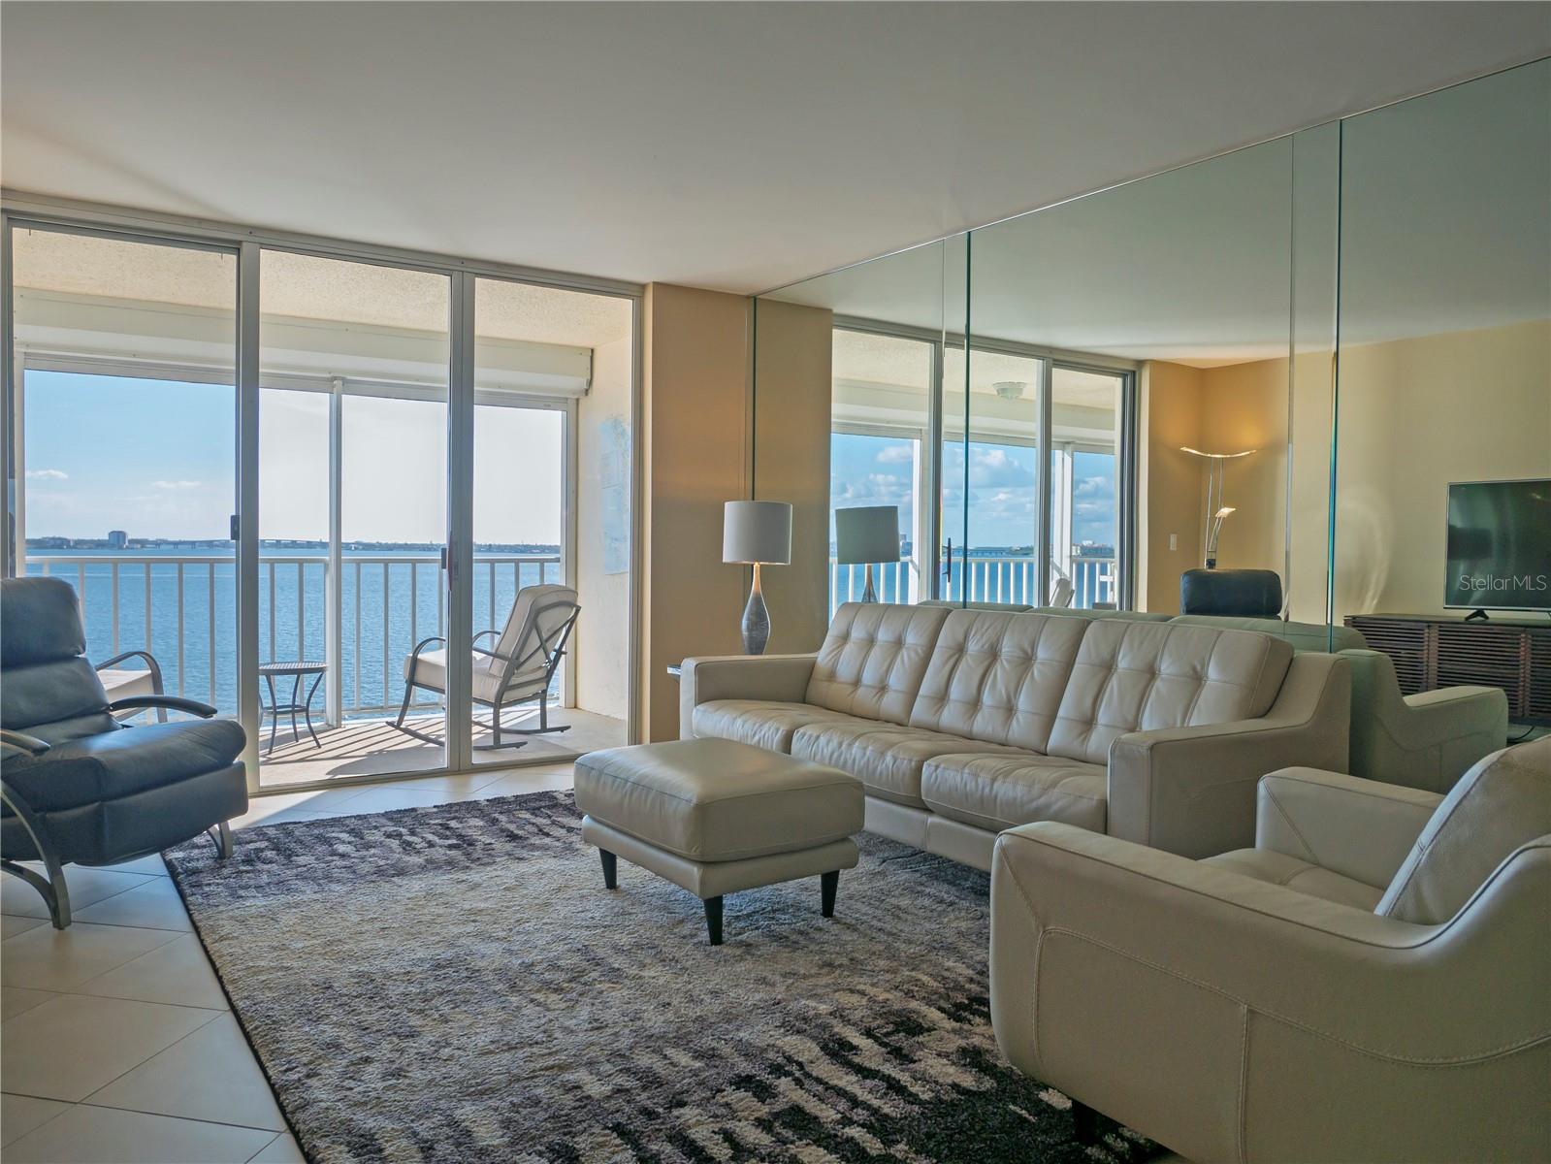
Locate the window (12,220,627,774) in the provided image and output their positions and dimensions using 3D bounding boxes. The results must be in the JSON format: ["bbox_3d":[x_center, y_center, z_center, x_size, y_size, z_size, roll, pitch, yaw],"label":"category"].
[{"bbox_3d":[-1.840,-0.265,5.249,2.740,2.340,0.110,-1,2,-35],"label":"window"}]

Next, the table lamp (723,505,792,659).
[{"bbox_3d":[-0.090,0.000,5.676,0.330,0.780,0.330,0,2,0],"label":"table lamp"}]

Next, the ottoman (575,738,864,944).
[{"bbox_3d":[-0.184,0.750,3.483,0.545,0.440,0.755,-1,2,-35],"label":"ottoman"}]

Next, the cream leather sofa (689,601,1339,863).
[{"bbox_3d":[0.671,0.539,4.284,0.950,0.840,2.415,-1,2,-35],"label":"cream leather sofa"}]

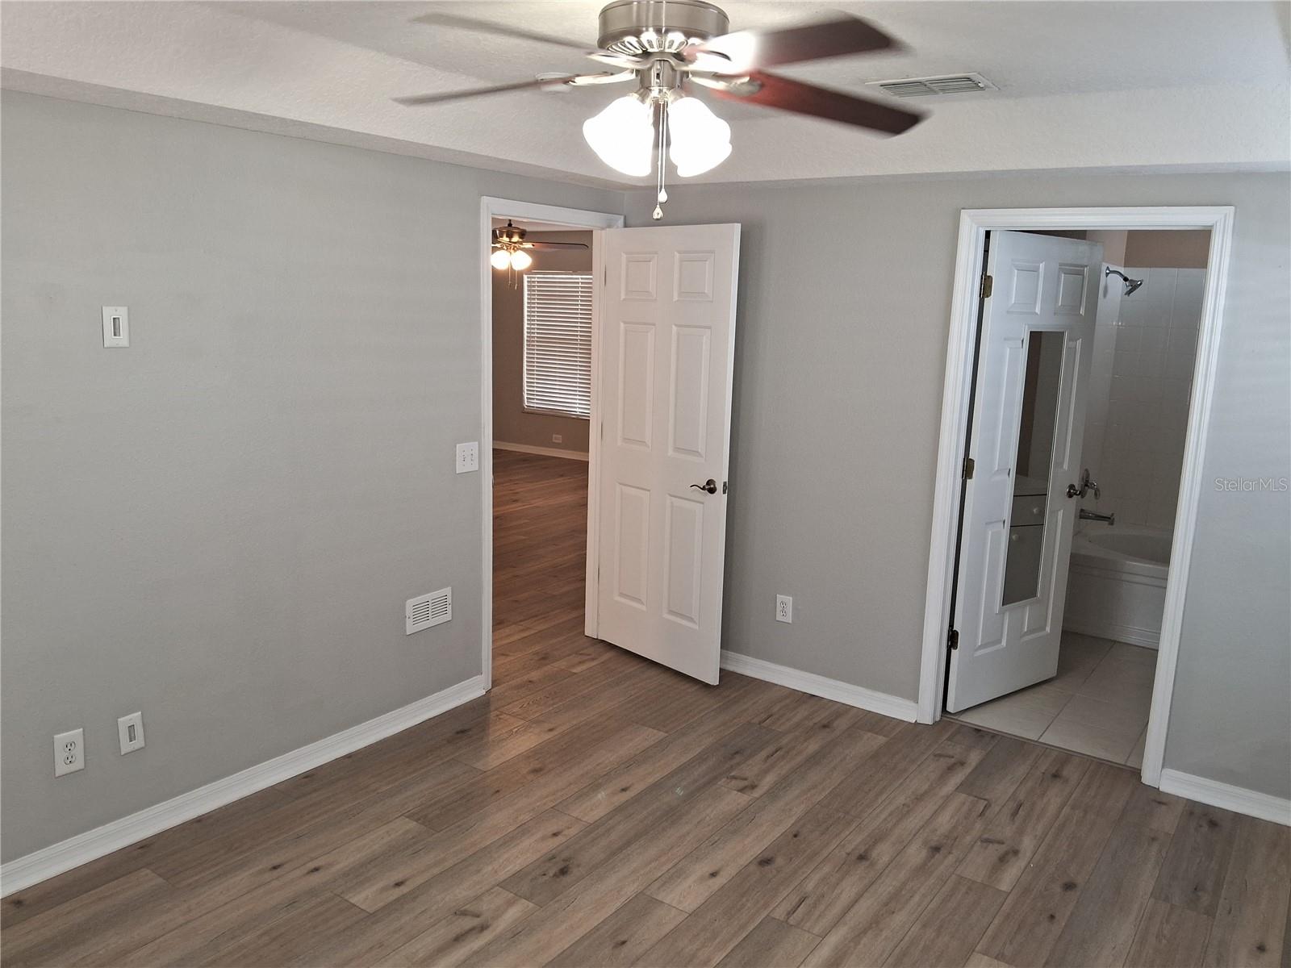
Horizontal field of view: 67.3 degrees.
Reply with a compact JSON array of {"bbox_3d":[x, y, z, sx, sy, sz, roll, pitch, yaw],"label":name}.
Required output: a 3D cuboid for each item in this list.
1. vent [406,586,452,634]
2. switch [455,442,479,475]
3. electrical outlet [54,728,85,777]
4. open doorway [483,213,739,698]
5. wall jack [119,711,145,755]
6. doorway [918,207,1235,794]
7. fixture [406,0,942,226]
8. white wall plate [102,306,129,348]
[{"bbox_3d":[-0.871,0.517,3.940,0.014,0.146,0.238,9,13,35],"label":"vent"},{"bbox_3d":[-0.729,-0.108,3.999,0.008,0.119,0.119,9,13,35],"label":"switch"},{"bbox_3d":[-1.695,0.794,2.858,0.008,0.124,0.078,9,13,35],"label":"electrical outlet"},{"bbox_3d":[-0.124,-0.124,4.234,0.826,2.110,0.930,9,13,35],"label":"open doorway"},{"bbox_3d":[-1.589,0.774,3.003,0.008,0.116,0.072,9,13,35],"label":"wall jack"},{"bbox_3d":[1.591,0.034,3.710,0.920,2.100,0.130,9,13,35],"label":"doorway"},{"bbox_3d":[0.032,-0.830,2.101,1.290,0.500,1.270,2,11,0],"label":"fixture"},{"bbox_3d":[-1.515,-0.449,2.775,0.010,0.116,0.071,9,13,35],"label":"white wall plate"}]

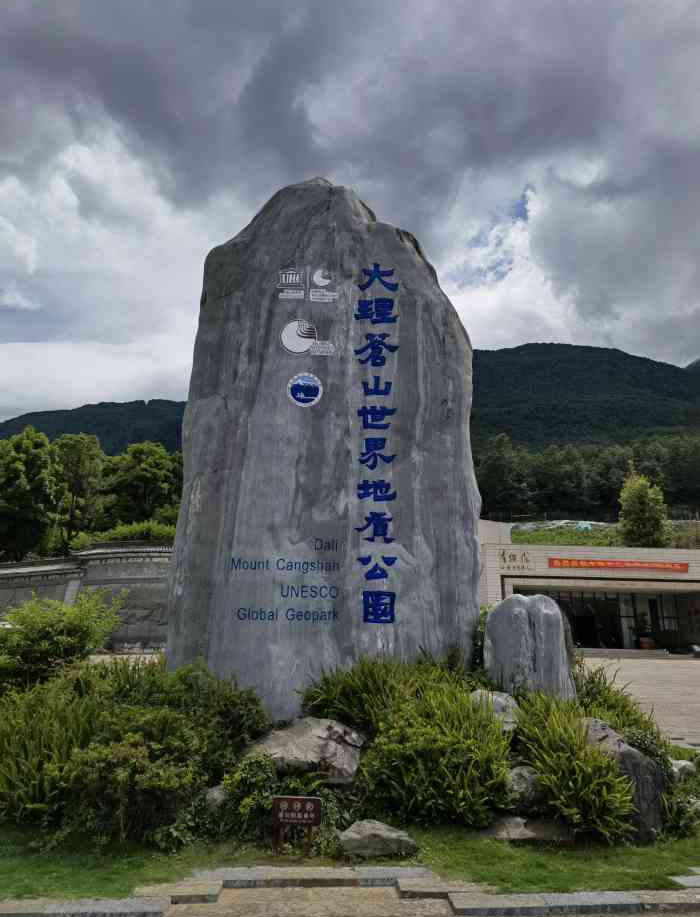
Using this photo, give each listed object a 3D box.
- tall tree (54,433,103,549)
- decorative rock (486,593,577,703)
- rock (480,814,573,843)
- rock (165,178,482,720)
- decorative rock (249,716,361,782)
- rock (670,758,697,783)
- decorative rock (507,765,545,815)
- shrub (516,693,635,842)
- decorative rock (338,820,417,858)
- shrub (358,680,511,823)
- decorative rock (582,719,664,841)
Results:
[{"bbox_3d":[-13.699,1.782,36.724,2.500,6.200,2.500,0,-15,0],"label":"tall tree"},{"bbox_3d":[2.058,2.255,8.300,1.080,1.350,0.800,0,-15,0],"label":"decorative rock"},{"bbox_3d":[1.490,3.069,6.075,0.800,0.200,0.500,0,-15,0],"label":"rock"},{"bbox_3d":[-0.354,-0.441,9.358,3.650,7.200,1.600,0,-15,0],"label":"rock"},{"bbox_3d":[-0.437,2.737,6.987,1.120,0.500,0.800,0,-15,0],"label":"decorative rock"},{"bbox_3d":[3.491,3.292,7.618,0.290,0.280,0.270,0,-15,0],"label":"rock"},{"bbox_3d":[1.554,2.979,6.408,0.360,0.460,0.380,0,-15,0],"label":"decorative rock"},{"bbox_3d":[2.023,2.711,6.529,1.020,1.080,0.950,0,-15,0],"label":"shrub"},{"bbox_3d":[0.214,2.932,5.666,0.600,0.260,0.420,0,-15,0],"label":"decorative rock"},{"bbox_3d":[0.791,2.722,6.733,1.400,1.080,1.100,0,-15,0],"label":"shrub"},{"bbox_3d":[2.427,2.786,6.458,0.740,0.940,0.700,0,-15,0],"label":"decorative rock"}]

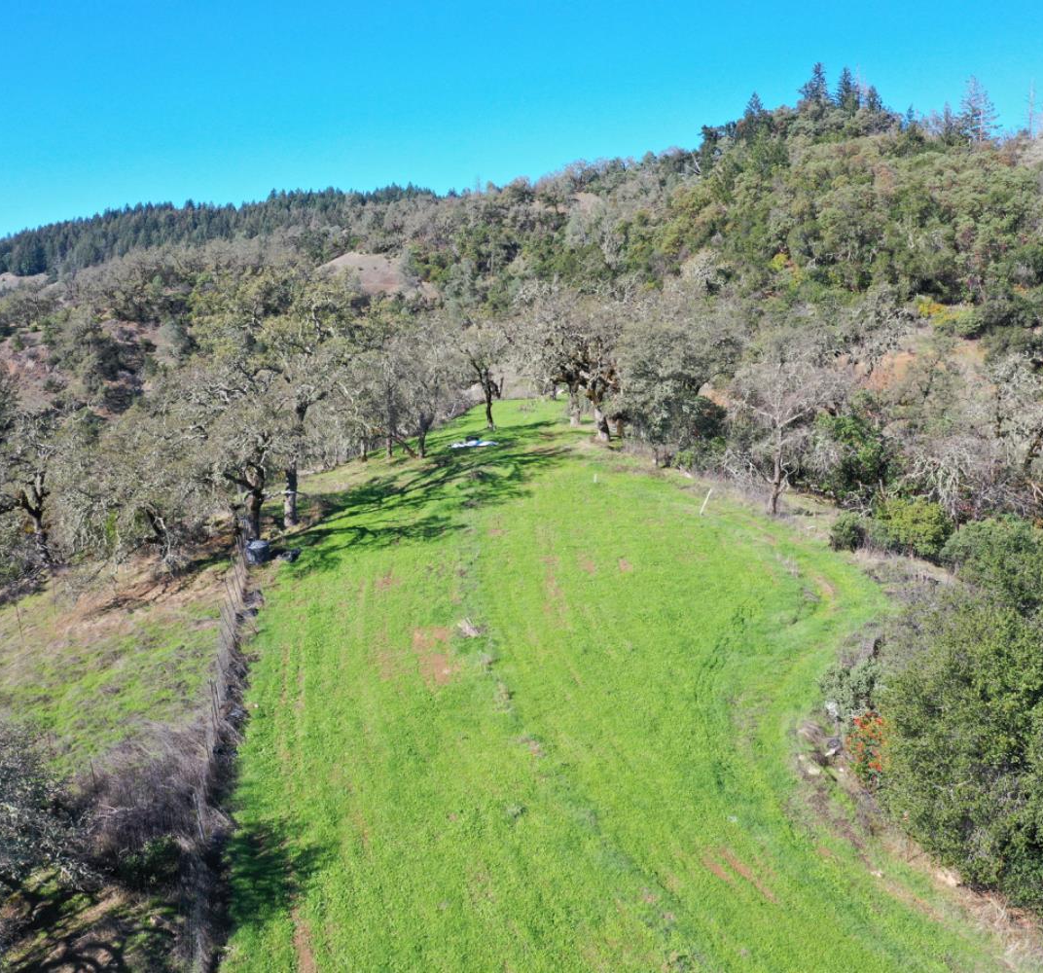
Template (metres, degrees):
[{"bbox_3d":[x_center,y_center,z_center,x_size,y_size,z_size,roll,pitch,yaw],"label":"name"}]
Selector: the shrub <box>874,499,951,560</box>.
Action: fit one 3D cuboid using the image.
[{"bbox_3d":[21.738,2.342,63.000,4.300,3.000,3.800,-1,11,0],"label":"shrub"}]

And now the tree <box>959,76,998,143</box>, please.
[{"bbox_3d":[112.928,-92.855,280.000,9.800,17.000,9.800,-1,11,0],"label":"tree"}]

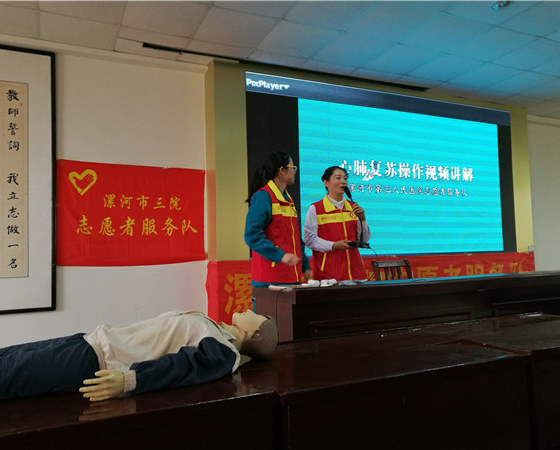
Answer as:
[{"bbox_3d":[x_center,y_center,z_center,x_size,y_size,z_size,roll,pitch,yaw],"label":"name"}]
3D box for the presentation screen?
[{"bbox_3d":[1.418,-0.598,5.590,3.879,1.911,0.080,0,-4,-25],"label":"presentation screen"}]

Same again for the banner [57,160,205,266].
[{"bbox_3d":[-1.388,-0.108,4.514,1.404,0.950,0.030,0,-4,-25],"label":"banner"}]

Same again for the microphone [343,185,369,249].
[{"bbox_3d":[0.528,-0.059,3.250,0.160,0.430,0.110,-4,-4,30],"label":"microphone"}]

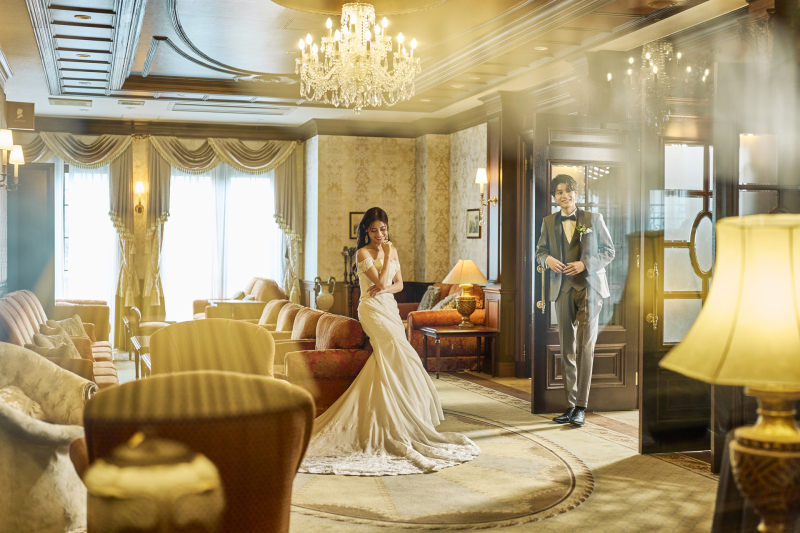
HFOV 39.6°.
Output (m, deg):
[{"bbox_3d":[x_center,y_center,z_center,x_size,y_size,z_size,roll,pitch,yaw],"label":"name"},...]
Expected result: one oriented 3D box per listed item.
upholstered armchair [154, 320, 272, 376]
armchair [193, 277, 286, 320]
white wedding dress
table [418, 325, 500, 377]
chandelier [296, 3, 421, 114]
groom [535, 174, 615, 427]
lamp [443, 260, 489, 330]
[{"bbox_3d":[-1.079,0.719,6.479,0.770,0.820,0.760,0,1,-16],"label":"upholstered armchair"},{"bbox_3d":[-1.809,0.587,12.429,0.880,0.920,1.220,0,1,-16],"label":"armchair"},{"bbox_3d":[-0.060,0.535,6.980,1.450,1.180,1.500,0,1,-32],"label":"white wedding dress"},{"bbox_3d":[0.570,0.853,11.019,0.670,0.460,0.560,0,1,-16],"label":"table"},{"bbox_3d":[-0.276,-1.376,7.295,0.804,0.754,0.804,0,1,0],"label":"chandelier"},{"bbox_3d":[1.279,0.225,8.181,0.580,1.800,0.420,1,1,16],"label":"groom"},{"bbox_3d":[0.660,0.273,11.087,0.460,0.700,0.460,0,1,0],"label":"lamp"}]

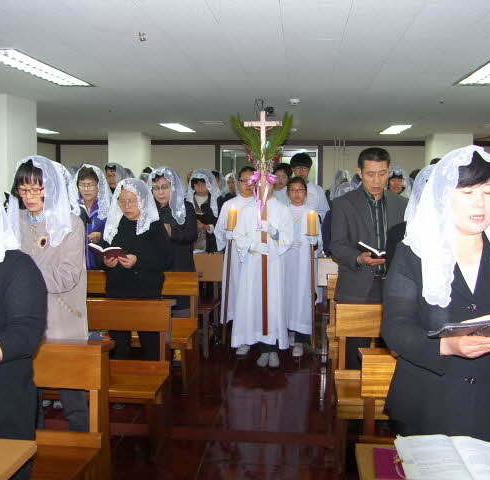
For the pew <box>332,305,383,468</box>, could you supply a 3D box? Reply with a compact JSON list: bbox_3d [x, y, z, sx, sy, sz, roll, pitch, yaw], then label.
[{"bbox_3d":[1.260,0.763,2.571,1.600,0.790,0.478,1,6,7],"label":"pew"}]

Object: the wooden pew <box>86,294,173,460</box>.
[{"bbox_3d":[-1.197,0.767,3.121,1.500,0.800,0.560,1,6,7],"label":"wooden pew"}]

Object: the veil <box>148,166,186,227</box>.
[{"bbox_3d":[-0.569,-0.322,3.750,0.300,0.420,0.310,2,7,16],"label":"veil"}]

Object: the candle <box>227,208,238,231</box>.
[{"bbox_3d":[-0.101,-0.169,4.170,0.076,0.180,0.076,4,6,7],"label":"candle"}]

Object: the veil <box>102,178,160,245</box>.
[{"bbox_3d":[-0.761,-0.201,3.472,0.340,0.400,0.280,1,6,7],"label":"veil"}]

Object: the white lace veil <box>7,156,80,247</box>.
[{"bbox_3d":[-0.987,-0.190,2.548,0.300,0.410,0.290,1,6,7],"label":"white lace veil"}]

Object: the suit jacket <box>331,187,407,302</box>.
[{"bbox_3d":[0.724,0.019,2.870,0.500,0.700,0.320,1,6,9],"label":"suit jacket"}]

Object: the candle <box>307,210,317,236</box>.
[{"bbox_3d":[0.570,-0.139,4.373,0.080,0.210,0.080,1,6,7],"label":"candle"}]

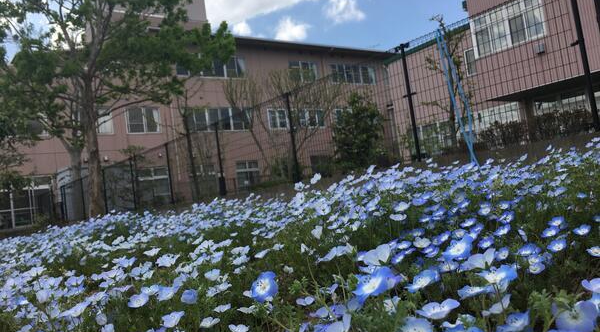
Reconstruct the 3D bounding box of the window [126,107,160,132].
[{"bbox_3d":[-9.155,-2.652,29.500,2.020,1.530,0.150,-5,-4,-37],"label":"window"}]

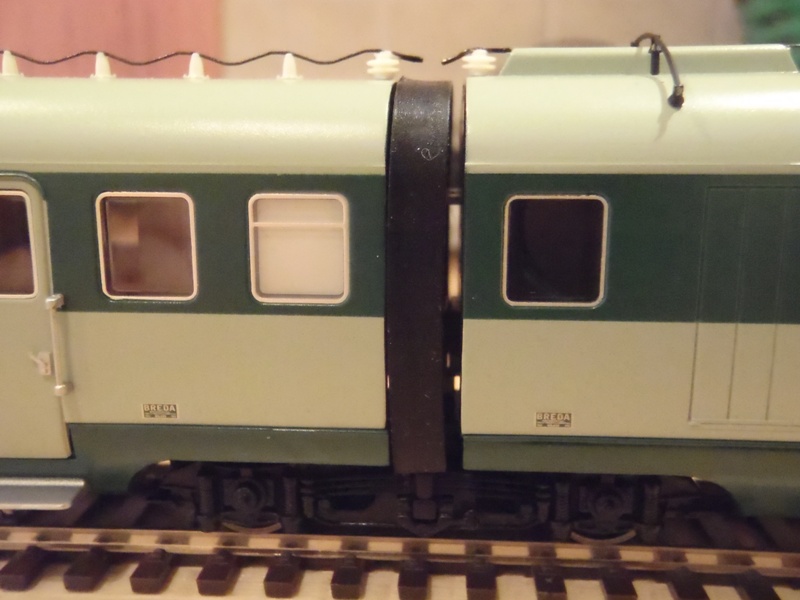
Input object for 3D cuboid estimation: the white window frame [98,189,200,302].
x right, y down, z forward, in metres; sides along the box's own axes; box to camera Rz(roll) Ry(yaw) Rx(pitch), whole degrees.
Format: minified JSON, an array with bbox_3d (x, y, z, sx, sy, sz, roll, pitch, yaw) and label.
[{"bbox_3d":[-0.023,-0.005,0.076,0.009,0.010,0.001,1,10,3],"label":"white window frame"}]

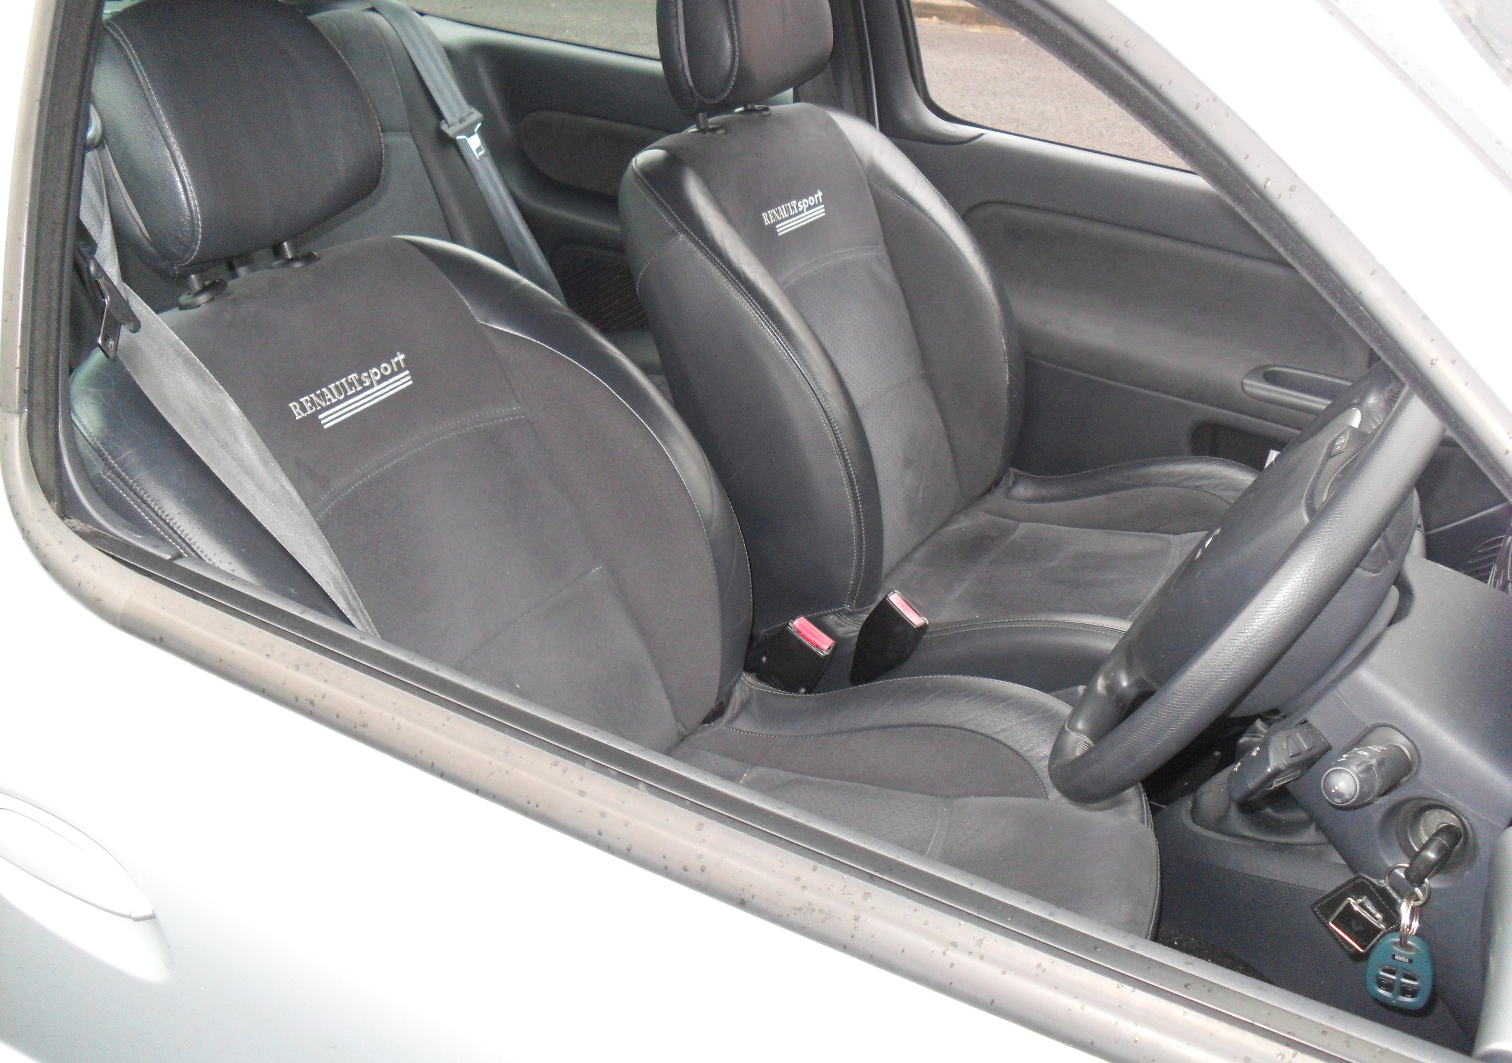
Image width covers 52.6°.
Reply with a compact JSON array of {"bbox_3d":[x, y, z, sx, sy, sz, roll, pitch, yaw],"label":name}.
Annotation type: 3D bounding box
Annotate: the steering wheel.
[{"bbox_3d":[0.326,0.035,0.987,0.095,0.370,0.370,39,41,6],"label":"steering wheel"}]

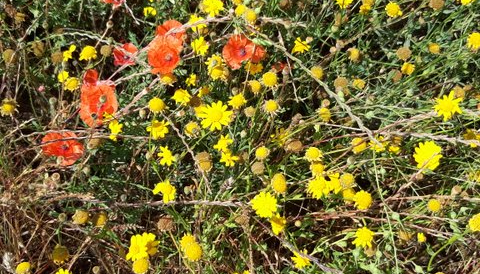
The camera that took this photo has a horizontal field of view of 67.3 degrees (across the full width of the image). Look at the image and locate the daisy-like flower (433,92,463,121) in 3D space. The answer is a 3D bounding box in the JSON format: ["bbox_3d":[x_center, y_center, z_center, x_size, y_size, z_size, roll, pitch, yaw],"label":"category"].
[{"bbox_3d":[0.293,-0.042,0.508,0.040,0.016,0.040,-6,72,11],"label":"daisy-like flower"}]

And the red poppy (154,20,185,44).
[{"bbox_3d":[-0.125,-0.182,0.640,0.055,0.030,0.055,0,57,0],"label":"red poppy"}]

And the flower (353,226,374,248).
[{"bbox_3d":[0.184,0.148,0.538,0.034,0.017,0.034,-2,72,5],"label":"flower"}]

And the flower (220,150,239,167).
[{"bbox_3d":[-0.015,0.031,0.503,0.025,0.011,0.025,0,66,0],"label":"flower"}]

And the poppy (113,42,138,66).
[{"bbox_3d":[-0.182,-0.132,0.573,0.041,0.024,0.041,4,77,-7],"label":"poppy"}]

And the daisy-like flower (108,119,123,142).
[{"bbox_3d":[-0.201,-0.011,0.583,0.032,0.018,0.032,16,47,-18],"label":"daisy-like flower"}]

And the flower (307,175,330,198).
[{"bbox_3d":[0.098,0.064,0.455,0.029,0.012,0.029,-2,67,3],"label":"flower"}]

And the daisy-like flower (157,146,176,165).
[{"bbox_3d":[-0.118,0.030,0.580,0.033,0.015,0.033,0,70,0],"label":"daisy-like flower"}]

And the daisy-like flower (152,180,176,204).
[{"bbox_3d":[-0.115,0.083,0.550,0.037,0.018,0.037,0,57,0],"label":"daisy-like flower"}]

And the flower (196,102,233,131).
[{"bbox_3d":[-0.039,-0.032,0.560,0.054,0.018,0.054,0,57,0],"label":"flower"}]

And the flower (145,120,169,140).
[{"bbox_3d":[-0.118,-0.011,0.516,0.031,0.014,0.031,1,64,-1],"label":"flower"}]

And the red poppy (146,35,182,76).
[{"bbox_3d":[-0.130,-0.140,0.620,0.058,0.030,0.058,0,60,-7],"label":"red poppy"}]

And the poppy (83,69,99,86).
[{"bbox_3d":[-0.252,-0.100,0.608,0.029,0.023,0.029,0,53,0],"label":"poppy"}]

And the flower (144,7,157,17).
[{"bbox_3d":[-0.160,-0.222,0.642,0.021,0.013,0.021,0,41,0],"label":"flower"}]

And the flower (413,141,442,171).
[{"bbox_3d":[0.245,0.025,0.471,0.037,0.013,0.037,-9,74,15],"label":"flower"}]

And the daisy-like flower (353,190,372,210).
[{"bbox_3d":[0.155,0.080,0.456,0.025,0.012,0.025,-3,66,5],"label":"daisy-like flower"}]

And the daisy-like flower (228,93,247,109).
[{"bbox_3d":[-0.004,-0.051,0.528,0.026,0.013,0.026,0,64,0],"label":"daisy-like flower"}]

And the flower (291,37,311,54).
[{"bbox_3d":[0.112,-0.168,0.660,0.036,0.018,0.036,0,57,0],"label":"flower"}]

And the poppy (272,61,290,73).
[{"bbox_3d":[0.079,-0.133,0.690,0.042,0.025,0.042,0,57,0],"label":"poppy"}]

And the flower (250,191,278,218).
[{"bbox_3d":[0.035,0.100,0.540,0.039,0.018,0.039,0,70,0],"label":"flower"}]

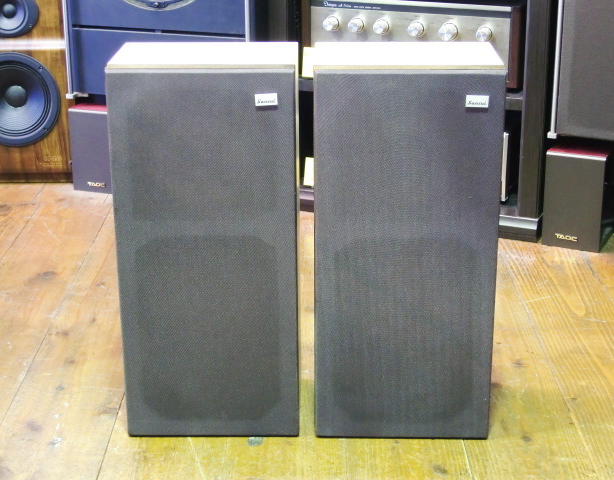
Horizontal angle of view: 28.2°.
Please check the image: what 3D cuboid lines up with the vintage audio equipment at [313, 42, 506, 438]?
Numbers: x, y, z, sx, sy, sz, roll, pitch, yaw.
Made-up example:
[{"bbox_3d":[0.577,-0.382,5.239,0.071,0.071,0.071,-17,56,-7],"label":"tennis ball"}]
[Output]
[{"bbox_3d":[0.144,0.007,1.835,0.259,0.575,0.180,0,21,1],"label":"vintage audio equipment"}]

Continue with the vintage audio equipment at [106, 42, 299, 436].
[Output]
[{"bbox_3d":[-0.143,0.004,1.847,0.259,0.575,0.180,0,21,1],"label":"vintage audio equipment"}]

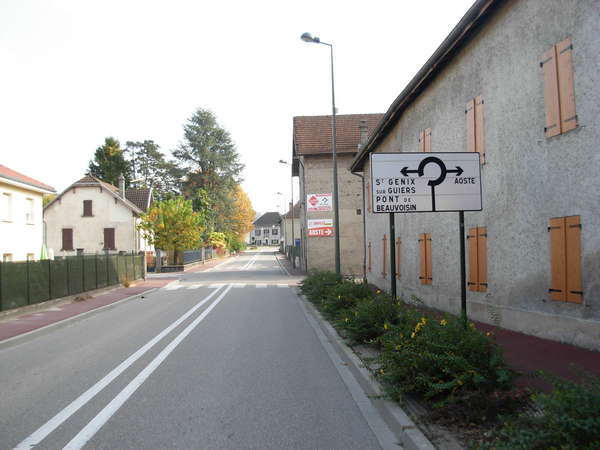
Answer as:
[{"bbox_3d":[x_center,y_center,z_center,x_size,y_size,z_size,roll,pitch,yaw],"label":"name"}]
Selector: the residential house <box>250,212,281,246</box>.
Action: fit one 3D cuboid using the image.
[{"bbox_3d":[-8.593,1.409,180.178,10.500,9.398,9.500,-2,-2,11],"label":"residential house"}]

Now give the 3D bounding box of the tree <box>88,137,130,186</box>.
[{"bbox_3d":[-22.349,-2.822,78.213,6.000,14.980,6.000,-1,-2,-3],"label":"tree"}]

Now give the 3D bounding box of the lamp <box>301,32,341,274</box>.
[{"bbox_3d":[0.641,-1.998,21.576,1.120,8.571,0.350,-1,-2,-3],"label":"lamp"}]

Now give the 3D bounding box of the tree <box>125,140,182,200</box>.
[{"bbox_3d":[-19.463,-3.072,88.232,7.600,16.042,7.600,-1,-2,-3],"label":"tree"}]

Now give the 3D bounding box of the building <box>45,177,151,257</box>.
[{"bbox_3d":[-17.341,0.008,56.583,8.400,7.773,9.500,-1,-2,-3],"label":"building"}]

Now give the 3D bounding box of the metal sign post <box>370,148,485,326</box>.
[{"bbox_3d":[2.195,0.330,11.163,1.918,3.116,0.120,-1,-2,-8],"label":"metal sign post"}]

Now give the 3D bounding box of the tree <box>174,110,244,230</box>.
[{"bbox_3d":[-12.580,-5.633,92.320,10.200,21.117,10.200,-1,-2,-3],"label":"tree"}]

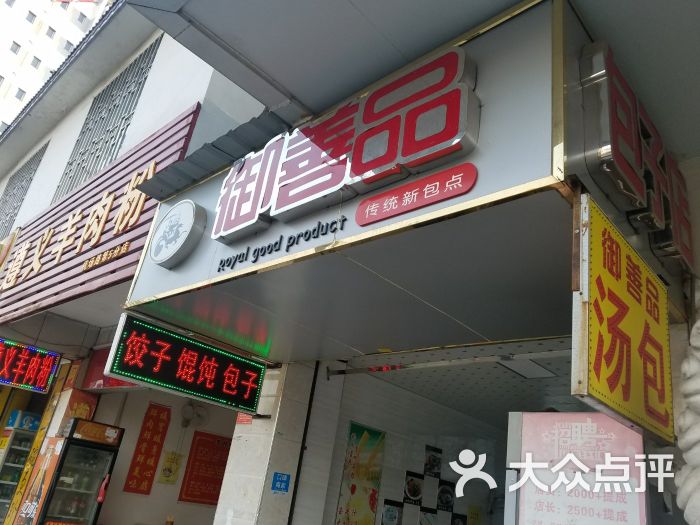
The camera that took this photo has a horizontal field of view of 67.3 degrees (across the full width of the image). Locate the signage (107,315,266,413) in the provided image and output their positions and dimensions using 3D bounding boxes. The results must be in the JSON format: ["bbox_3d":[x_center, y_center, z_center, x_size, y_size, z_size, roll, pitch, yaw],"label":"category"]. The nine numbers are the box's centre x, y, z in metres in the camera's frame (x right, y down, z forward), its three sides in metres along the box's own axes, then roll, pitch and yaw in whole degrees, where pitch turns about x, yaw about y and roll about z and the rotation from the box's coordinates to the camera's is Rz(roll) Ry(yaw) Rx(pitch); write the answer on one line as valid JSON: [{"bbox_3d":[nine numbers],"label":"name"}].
[{"bbox_3d":[-1.401,0.957,4.682,0.108,0.505,1.474,-14,-33,42],"label":"signage"}]

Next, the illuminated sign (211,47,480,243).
[{"bbox_3d":[-0.128,-0.553,2.911,1.887,0.638,0.120,-14,-33,42],"label":"illuminated sign"}]

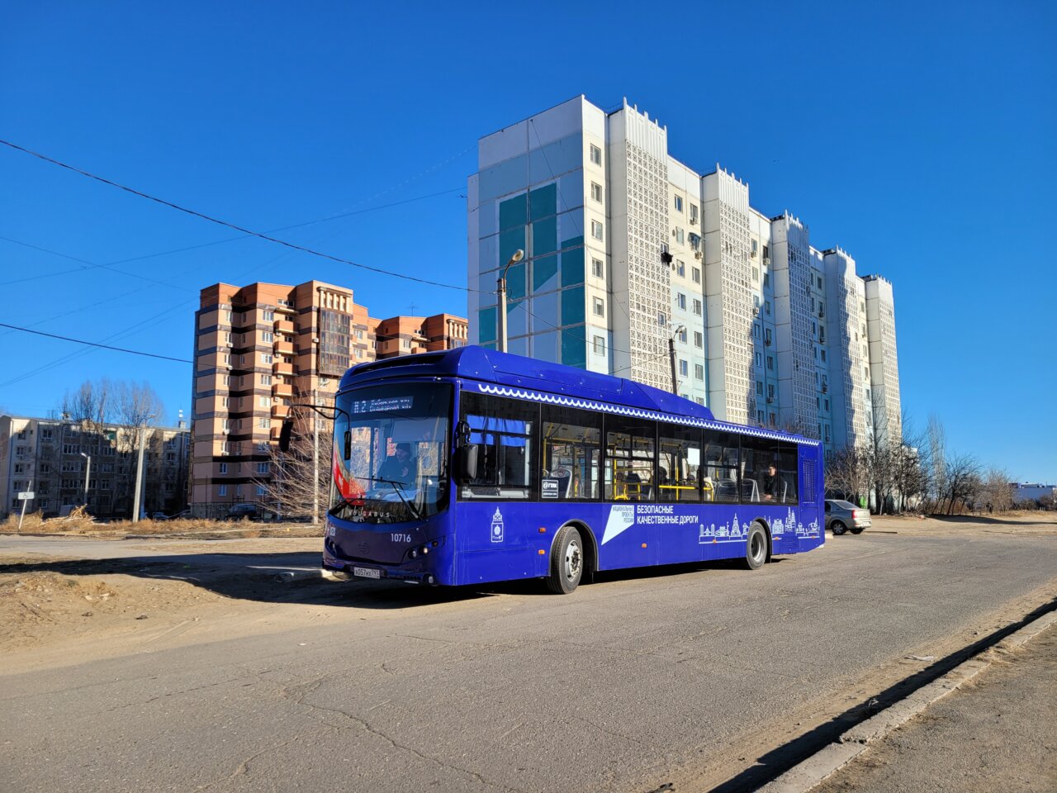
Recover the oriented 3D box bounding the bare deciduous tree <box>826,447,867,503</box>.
[{"bbox_3d":[29.178,7.873,73.472,3.949,6.481,3.949,0,-8,0],"label":"bare deciduous tree"}]

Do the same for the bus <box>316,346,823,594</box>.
[{"bbox_3d":[1.898,1.609,14.748,2.500,3.330,12.090,-8,-11,41],"label":"bus"}]

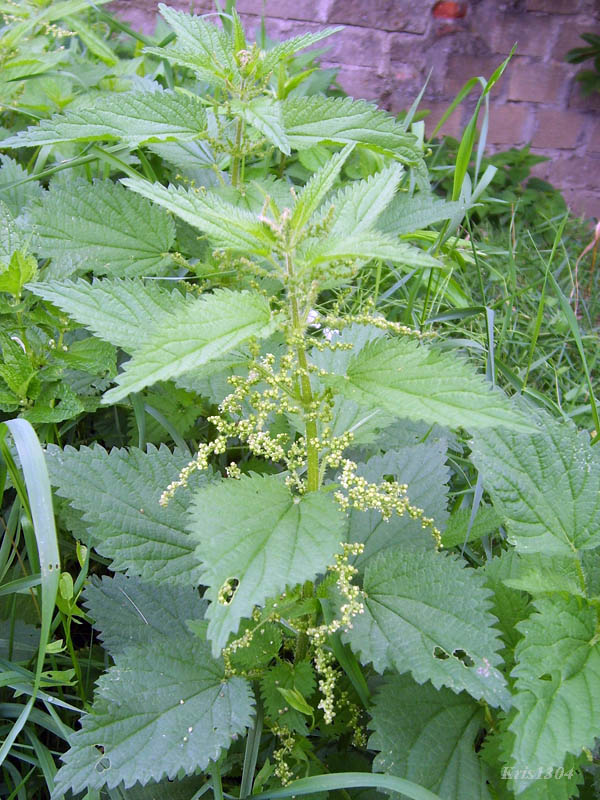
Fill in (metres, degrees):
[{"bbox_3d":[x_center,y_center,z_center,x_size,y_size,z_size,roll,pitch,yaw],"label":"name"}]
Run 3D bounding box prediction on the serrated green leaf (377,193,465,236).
[{"bbox_3d":[0.085,-0.137,0.605,0.080,0.018,0.045,-11,59,-7],"label":"serrated green leaf"}]

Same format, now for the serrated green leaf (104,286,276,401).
[{"bbox_3d":[-0.060,-0.030,0.440,0.105,0.018,0.050,-27,56,-22],"label":"serrated green leaf"}]

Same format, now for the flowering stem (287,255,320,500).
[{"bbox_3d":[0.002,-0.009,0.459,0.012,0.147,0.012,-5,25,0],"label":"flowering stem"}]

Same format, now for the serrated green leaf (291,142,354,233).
[{"bbox_3d":[0.013,-0.115,0.437,0.025,0.012,0.069,10,59,41],"label":"serrated green leaf"}]

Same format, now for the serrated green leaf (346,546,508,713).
[{"bbox_3d":[0.084,0.143,0.520,0.117,0.022,0.083,34,67,20],"label":"serrated green leaf"}]

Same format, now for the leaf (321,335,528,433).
[{"bbox_3d":[0.074,-0.008,0.457,0.118,0.025,0.065,16,50,5],"label":"leaf"}]

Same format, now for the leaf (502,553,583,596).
[{"bbox_3d":[0.155,0.112,0.515,0.053,0.013,0.028,6,60,13],"label":"leaf"}]

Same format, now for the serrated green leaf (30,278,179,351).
[{"bbox_3d":[-0.097,-0.045,0.487,0.145,0.022,0.076,20,52,11],"label":"serrated green leaf"}]

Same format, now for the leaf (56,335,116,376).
[{"bbox_3d":[-0.166,-0.034,0.625,0.052,0.014,0.040,15,54,11],"label":"leaf"}]

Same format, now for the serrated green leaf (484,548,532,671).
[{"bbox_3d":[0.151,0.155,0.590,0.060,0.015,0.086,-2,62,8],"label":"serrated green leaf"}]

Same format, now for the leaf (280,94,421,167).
[{"bbox_3d":[0.039,-0.201,0.605,0.107,0.025,0.060,7,62,5],"label":"leaf"}]

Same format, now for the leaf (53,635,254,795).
[{"bbox_3d":[-0.097,0.207,0.526,0.133,0.022,0.088,-32,46,-9],"label":"leaf"}]

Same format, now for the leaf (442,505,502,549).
[{"bbox_3d":[0.140,0.104,0.655,0.059,0.012,0.045,-15,55,-10],"label":"leaf"}]

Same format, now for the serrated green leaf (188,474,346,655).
[{"bbox_3d":[-0.020,0.090,0.447,0.082,0.025,0.109,16,52,20],"label":"serrated green leaf"}]

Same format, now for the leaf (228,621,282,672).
[{"bbox_3d":[-0.033,0.181,0.595,0.045,0.012,0.045,12,51,-13],"label":"leaf"}]

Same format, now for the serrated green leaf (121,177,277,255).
[{"bbox_3d":[-0.059,-0.108,0.470,0.102,0.016,0.036,24,54,11],"label":"serrated green leaf"}]

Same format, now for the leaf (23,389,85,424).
[{"bbox_3d":[-0.175,0.005,0.575,0.046,0.013,0.028,-5,59,-13],"label":"leaf"}]

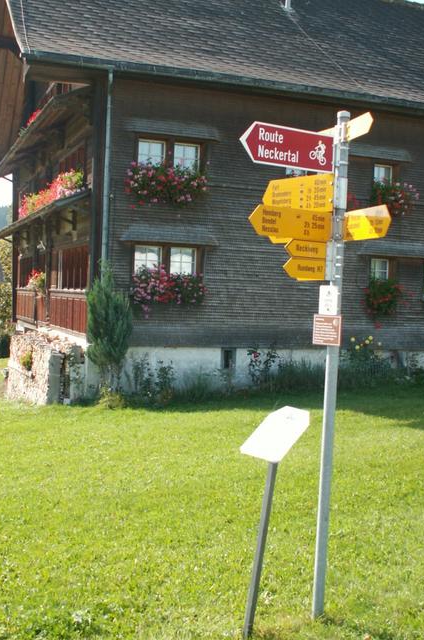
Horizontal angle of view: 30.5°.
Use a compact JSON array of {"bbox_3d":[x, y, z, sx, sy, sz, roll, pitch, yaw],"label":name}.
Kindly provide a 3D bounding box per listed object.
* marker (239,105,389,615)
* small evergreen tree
[{"bbox_3d":[0.460,0.245,4.040,0.720,2.640,0.720,2,2,-6],"label":"marker"},{"bbox_3d":[-1.769,0.155,13.400,0.780,2.270,0.780,1,2,-21],"label":"small evergreen tree"}]

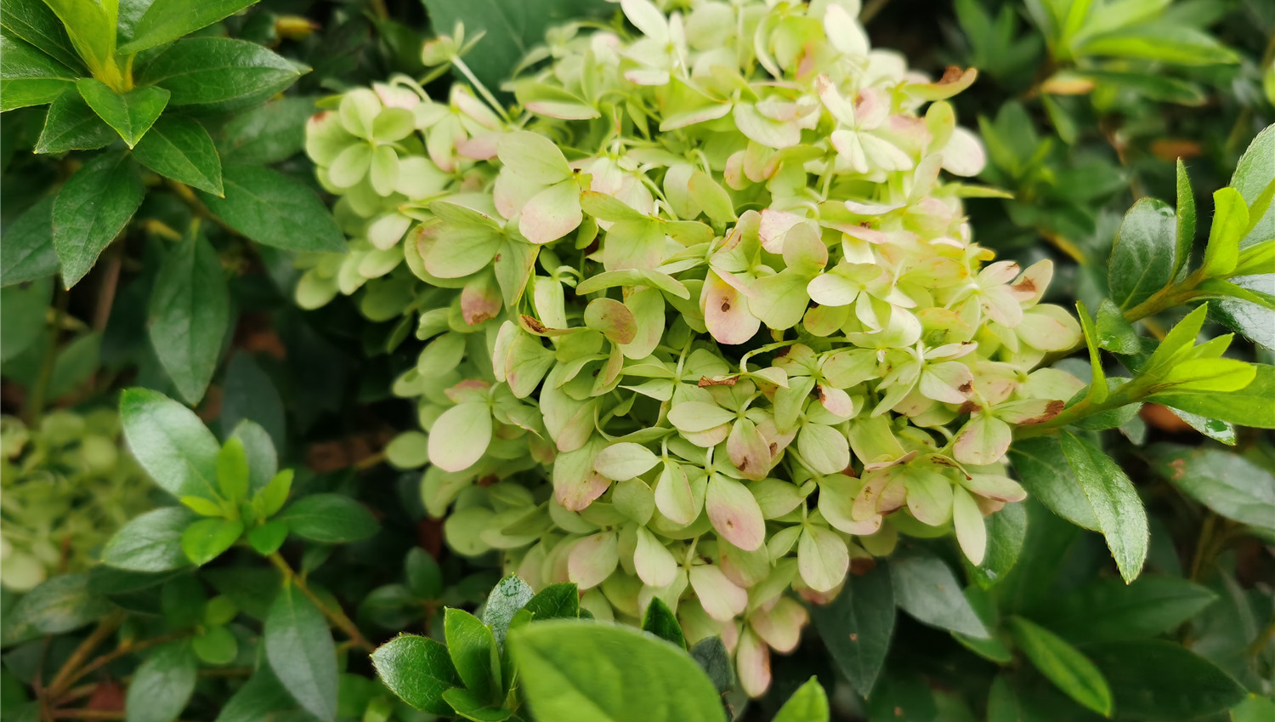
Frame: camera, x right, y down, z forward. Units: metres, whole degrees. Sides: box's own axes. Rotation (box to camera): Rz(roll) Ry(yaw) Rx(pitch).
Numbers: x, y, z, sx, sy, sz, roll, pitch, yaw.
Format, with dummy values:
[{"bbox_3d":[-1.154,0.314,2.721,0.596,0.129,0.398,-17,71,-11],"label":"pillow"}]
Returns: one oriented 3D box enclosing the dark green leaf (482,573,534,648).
[{"bbox_3d":[-0.037,0.071,0.275,0.015,0.005,0.024,3,60,2],"label":"dark green leaf"}]

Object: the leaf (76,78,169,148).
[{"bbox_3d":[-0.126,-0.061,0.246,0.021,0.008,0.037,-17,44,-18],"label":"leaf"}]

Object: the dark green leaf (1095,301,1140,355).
[{"bbox_3d":[0.110,-0.007,0.228,0.015,0.007,0.014,43,53,18],"label":"dark green leaf"}]

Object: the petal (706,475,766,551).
[{"bbox_3d":[0.023,0.035,0.232,0.012,0.004,0.021,-28,62,-4],"label":"petal"}]

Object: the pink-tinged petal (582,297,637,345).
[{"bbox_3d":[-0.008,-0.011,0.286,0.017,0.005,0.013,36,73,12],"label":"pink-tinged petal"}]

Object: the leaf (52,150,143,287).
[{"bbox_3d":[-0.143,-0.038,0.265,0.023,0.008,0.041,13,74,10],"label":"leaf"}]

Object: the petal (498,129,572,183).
[{"bbox_3d":[-0.024,-0.049,0.240,0.019,0.004,0.014,19,69,-19],"label":"petal"}]

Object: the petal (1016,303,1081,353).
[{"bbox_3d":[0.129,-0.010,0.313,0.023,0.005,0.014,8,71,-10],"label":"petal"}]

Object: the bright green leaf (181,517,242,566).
[{"bbox_3d":[-0.148,0.064,0.350,0.018,0.005,0.019,31,68,22],"label":"bright green leaf"}]

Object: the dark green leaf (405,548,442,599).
[{"bbox_3d":[-0.090,0.090,0.420,0.015,0.004,0.024,-17,72,-12],"label":"dark green leaf"}]

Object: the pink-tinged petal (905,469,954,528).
[{"bbox_3d":[0.078,0.037,0.268,0.013,0.004,0.017,-22,82,-13],"label":"pink-tinged petal"}]

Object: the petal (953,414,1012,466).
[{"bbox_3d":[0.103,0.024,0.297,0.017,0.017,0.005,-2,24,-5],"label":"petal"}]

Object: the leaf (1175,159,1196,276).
[{"bbox_3d":[0.163,-0.042,0.297,0.014,0.035,0.006,-10,12,-39],"label":"leaf"}]

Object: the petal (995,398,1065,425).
[{"bbox_3d":[0.113,0.014,0.285,0.021,0.004,0.013,-4,37,-5],"label":"petal"}]

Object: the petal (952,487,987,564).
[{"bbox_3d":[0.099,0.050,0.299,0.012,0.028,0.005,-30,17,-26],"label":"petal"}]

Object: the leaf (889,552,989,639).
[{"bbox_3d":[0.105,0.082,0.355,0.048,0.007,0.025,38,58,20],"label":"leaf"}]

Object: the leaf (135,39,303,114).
[{"bbox_3d":[-0.105,-0.072,0.250,0.039,0.007,0.019,-12,84,-30],"label":"leaf"}]

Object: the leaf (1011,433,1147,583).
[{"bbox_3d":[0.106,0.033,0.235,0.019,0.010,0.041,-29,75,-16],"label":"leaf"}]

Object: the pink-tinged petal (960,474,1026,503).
[{"bbox_3d":[0.108,0.038,0.300,0.019,0.006,0.011,16,34,1],"label":"pink-tinged petal"}]

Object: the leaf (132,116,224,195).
[{"bbox_3d":[-0.132,-0.059,0.285,0.037,0.006,0.018,39,68,11],"label":"leaf"}]

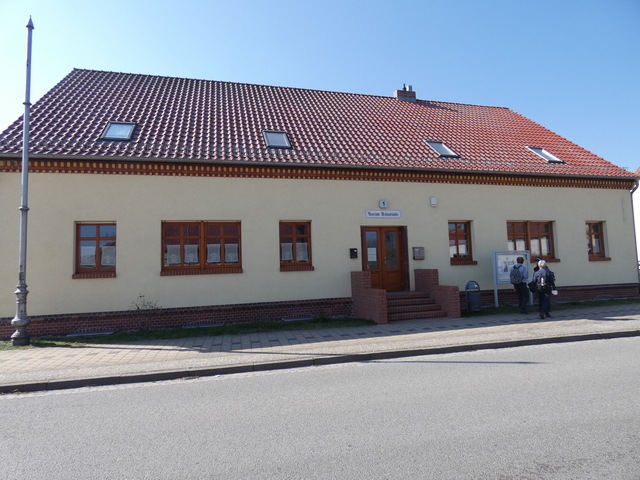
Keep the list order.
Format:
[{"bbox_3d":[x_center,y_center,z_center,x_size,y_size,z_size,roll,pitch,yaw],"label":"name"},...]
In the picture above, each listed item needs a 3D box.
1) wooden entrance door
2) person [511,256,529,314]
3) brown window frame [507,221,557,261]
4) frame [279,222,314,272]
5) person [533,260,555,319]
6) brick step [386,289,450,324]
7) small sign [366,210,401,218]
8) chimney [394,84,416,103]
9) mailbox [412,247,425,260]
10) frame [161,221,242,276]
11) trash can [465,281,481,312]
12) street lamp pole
[{"bbox_3d":[2.030,0.635,12.273,1.612,2.177,0.140,-1,-4,-14],"label":"wooden entrance door"},{"bbox_3d":[6.077,1.373,11.183,0.480,1.698,0.500,2,-6,-44],"label":"person"},{"bbox_3d":[7.728,0.069,13.480,2.209,1.532,0.190,-1,-4,-14],"label":"brown window frame"},{"bbox_3d":[-0.733,0.177,11.358,1.071,1.532,0.190,-1,-4,-14],"label":"frame"},{"bbox_3d":[6.145,1.362,10.246,0.500,1.594,0.480,-5,-5,34],"label":"person"},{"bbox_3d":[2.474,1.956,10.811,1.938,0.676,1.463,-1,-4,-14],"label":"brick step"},{"bbox_3d":[2.090,-0.838,12.044,1.220,0.241,0.050,-1,-4,-14],"label":"small sign"},{"bbox_3d":[4.349,-7.422,19.013,1.021,0.961,0.515,-1,-4,-14],"label":"chimney"},{"bbox_3d":[3.228,0.464,12.168,0.397,0.412,0.150,-1,-4,-14],"label":"mailbox"},{"bbox_3d":[-3.383,0.211,10.693,2.242,1.532,0.190,-1,-4,-14],"label":"frame"},{"bbox_3d":[4.993,1.846,12.054,0.430,1.012,0.380,-1,-4,-14],"label":"trash can"},{"bbox_3d":[-7.017,-1.549,8.822,0.328,7.955,0.328,-1,-4,-14],"label":"street lamp pole"}]

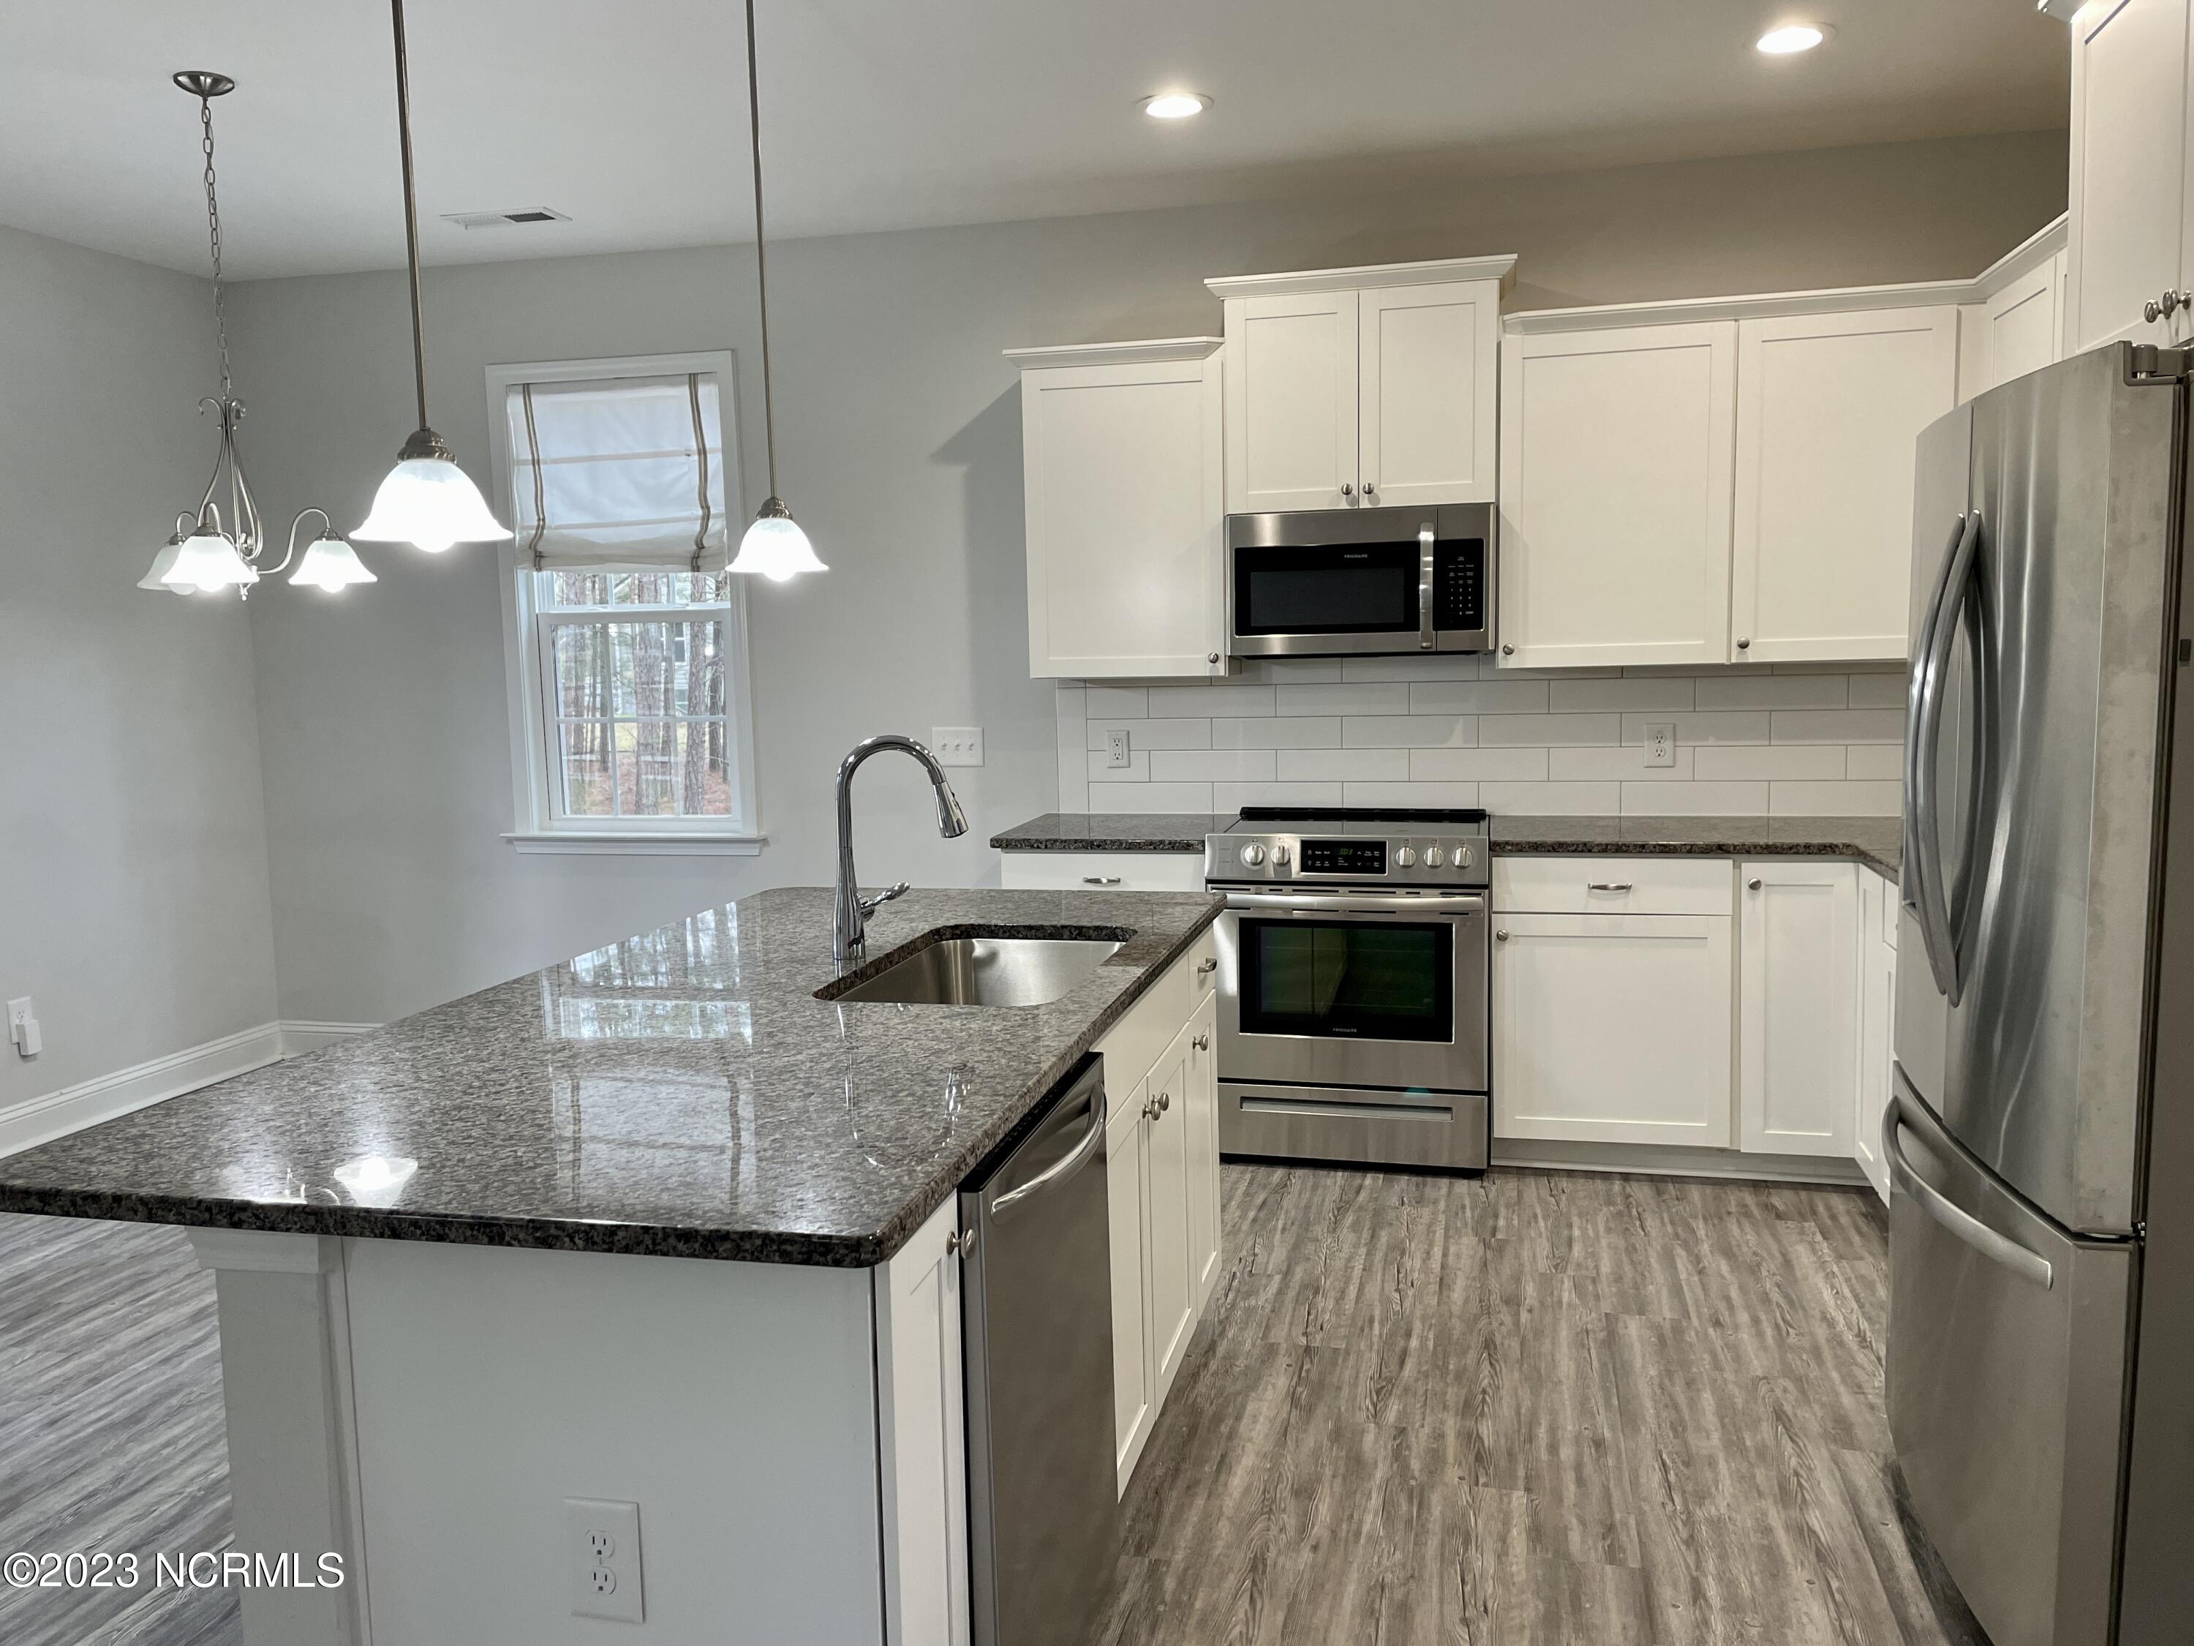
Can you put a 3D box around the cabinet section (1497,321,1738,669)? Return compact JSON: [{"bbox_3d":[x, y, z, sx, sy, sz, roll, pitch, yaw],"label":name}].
[{"bbox_3d":[1.454,-0.901,4.652,0.611,0.905,0.331,0,7,14],"label":"cabinet section"}]

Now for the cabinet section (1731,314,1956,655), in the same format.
[{"bbox_3d":[2.013,-0.899,4.509,0.535,0.905,0.331,0,7,14],"label":"cabinet section"}]

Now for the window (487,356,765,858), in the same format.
[{"bbox_3d":[-1.612,-0.722,5.624,0.983,1.672,0.105,0,7,14],"label":"window"}]

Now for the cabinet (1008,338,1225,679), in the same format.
[{"bbox_3d":[0.099,-0.924,4.970,0.640,0.961,0.365,0,7,14],"label":"cabinet"}]

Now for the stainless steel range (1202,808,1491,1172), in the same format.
[{"bbox_3d":[0.753,0.463,4.779,0.759,0.942,0.690,0,7,14],"label":"stainless steel range"}]

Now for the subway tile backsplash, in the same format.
[{"bbox_3d":[1.239,-0.261,4.942,2.822,0.481,0.014,0,7,14],"label":"subway tile backsplash"}]

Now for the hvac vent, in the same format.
[{"bbox_3d":[-1.800,-1.841,5.021,0.357,0.024,0.160,0,7,14],"label":"hvac vent"}]

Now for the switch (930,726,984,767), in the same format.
[{"bbox_3d":[-0.448,-0.245,5.371,0.167,0.126,0.014,0,7,14],"label":"switch"}]

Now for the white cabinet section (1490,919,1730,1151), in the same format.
[{"bbox_3d":[1.427,0.518,4.621,0.604,0.614,0.522,0,7,14],"label":"white cabinet section"}]

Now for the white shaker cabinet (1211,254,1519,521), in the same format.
[{"bbox_3d":[0.773,-1.225,4.761,0.850,0.650,0.370,0,7,14],"label":"white shaker cabinet"}]

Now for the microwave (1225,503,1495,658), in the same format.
[{"bbox_3d":[0.779,-0.693,4.807,0.754,0.412,0.400,0,7,14],"label":"microwave"}]

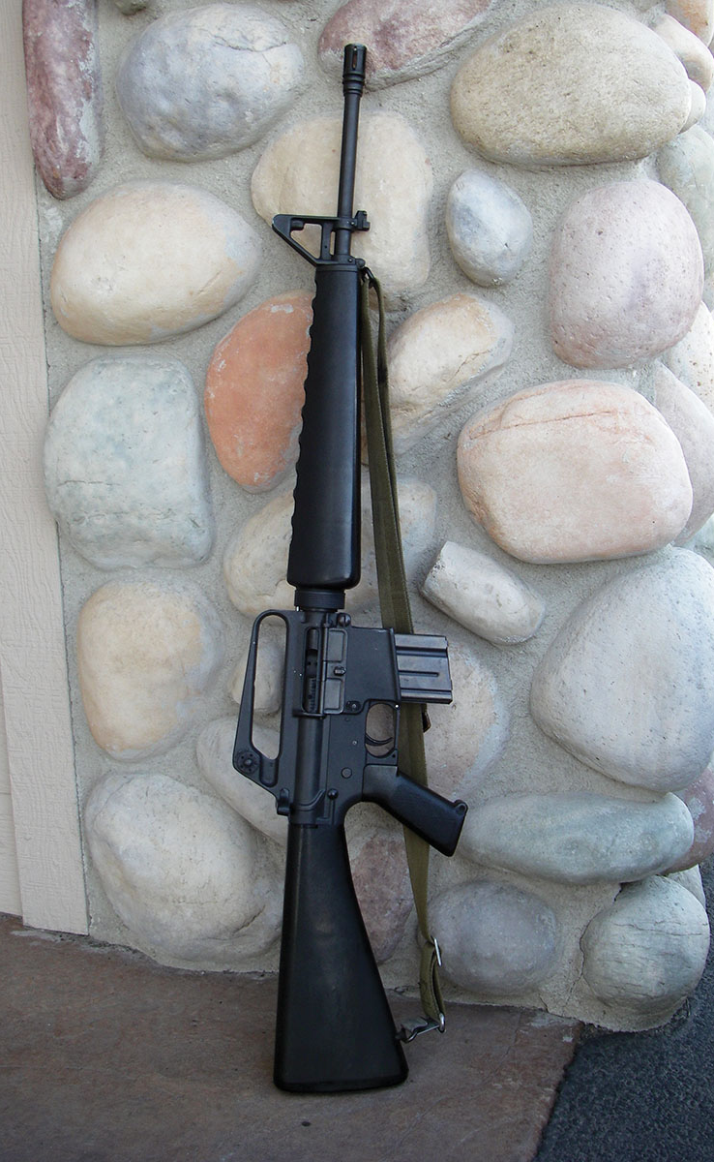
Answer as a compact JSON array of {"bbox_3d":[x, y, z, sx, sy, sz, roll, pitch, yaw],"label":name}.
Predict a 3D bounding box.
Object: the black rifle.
[{"bbox_3d":[0.007,-0.010,1.390,0.223,0.988,0.066,4,0,-2],"label":"black rifle"}]

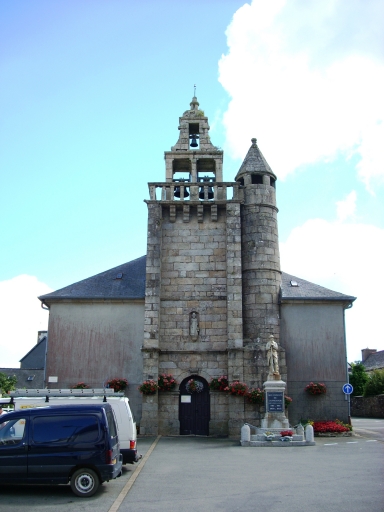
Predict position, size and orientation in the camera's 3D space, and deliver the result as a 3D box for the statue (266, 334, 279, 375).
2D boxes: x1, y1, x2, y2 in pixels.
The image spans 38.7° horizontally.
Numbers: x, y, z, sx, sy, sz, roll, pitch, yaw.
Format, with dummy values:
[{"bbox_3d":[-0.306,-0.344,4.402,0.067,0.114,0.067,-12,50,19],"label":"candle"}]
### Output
[{"bbox_3d":[3.390,4.129,22.981,0.525,1.656,0.460,0,-14,0],"label":"statue"}]

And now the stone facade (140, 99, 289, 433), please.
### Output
[{"bbox_3d":[1.033,-0.052,29.041,6.676,18.043,4.000,0,-14,0],"label":"stone facade"}]

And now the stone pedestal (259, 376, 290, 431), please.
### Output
[{"bbox_3d":[3.364,6.063,22.509,1.140,2.060,1.120,0,-14,0],"label":"stone pedestal"}]

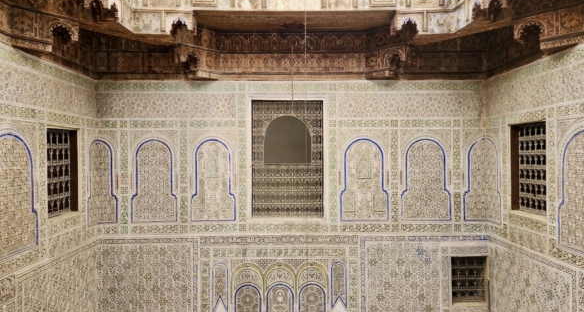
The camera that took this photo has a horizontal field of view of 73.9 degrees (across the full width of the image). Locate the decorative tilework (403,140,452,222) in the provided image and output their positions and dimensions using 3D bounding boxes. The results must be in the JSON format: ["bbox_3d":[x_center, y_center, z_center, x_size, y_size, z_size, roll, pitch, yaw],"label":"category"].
[{"bbox_3d":[2.279,0.413,6.549,0.817,1.384,0.050,0,0,-1],"label":"decorative tilework"}]

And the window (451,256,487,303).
[{"bbox_3d":[3.014,2.113,6.633,0.627,0.824,0.130,0,0,-1],"label":"window"}]

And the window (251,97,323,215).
[{"bbox_3d":[-0.071,0.046,6.548,1.185,1.975,0.100,0,0,-1],"label":"window"}]

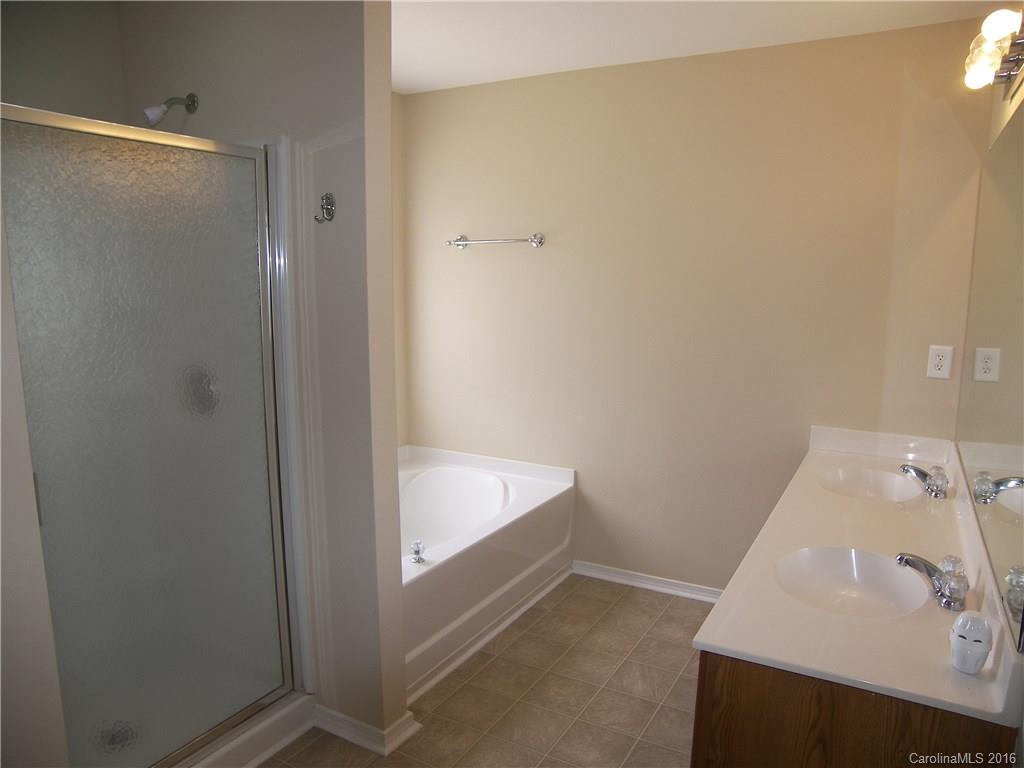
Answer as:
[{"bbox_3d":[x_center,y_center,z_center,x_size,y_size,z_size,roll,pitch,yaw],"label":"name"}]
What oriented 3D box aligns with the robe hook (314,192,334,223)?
[{"bbox_3d":[-0.538,-0.503,2.032,0.044,0.085,0.046,5,10,29],"label":"robe hook"}]

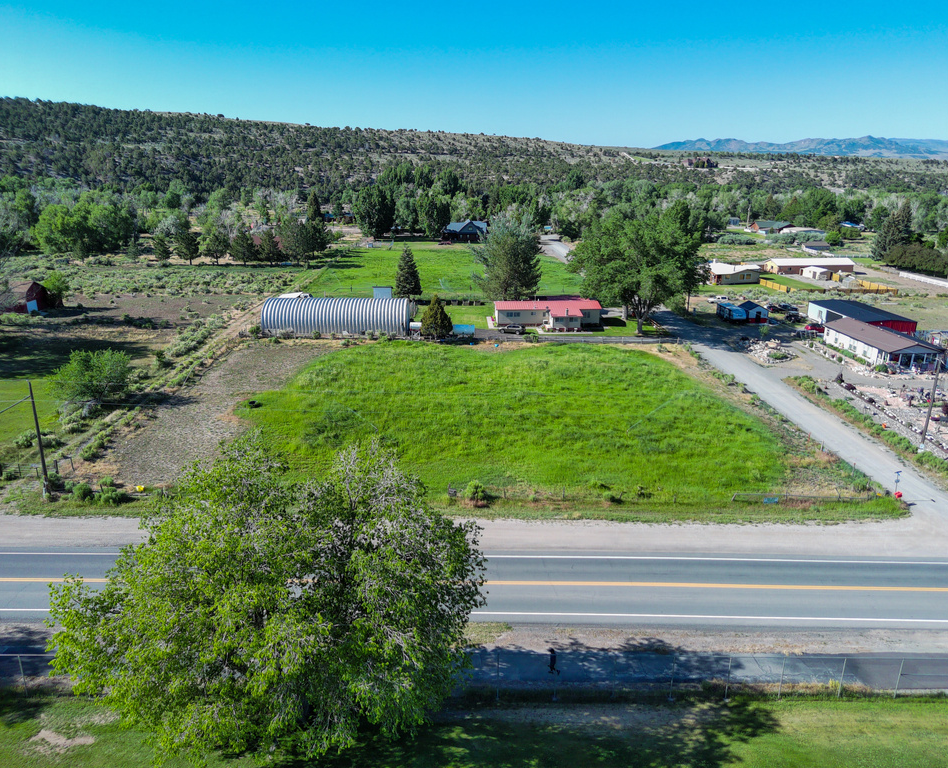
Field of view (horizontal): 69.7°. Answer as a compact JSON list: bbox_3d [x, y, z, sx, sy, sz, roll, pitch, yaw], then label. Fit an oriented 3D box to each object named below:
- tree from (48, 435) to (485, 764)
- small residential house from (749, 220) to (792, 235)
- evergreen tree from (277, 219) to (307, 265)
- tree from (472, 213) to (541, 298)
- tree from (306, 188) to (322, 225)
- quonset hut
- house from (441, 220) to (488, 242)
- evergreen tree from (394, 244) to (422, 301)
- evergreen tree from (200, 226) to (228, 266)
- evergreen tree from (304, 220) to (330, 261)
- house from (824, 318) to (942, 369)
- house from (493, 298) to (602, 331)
[{"bbox_3d":[-9.700,9.930,32.530,20.000,15.600,18.500,0,18,0],"label":"tree"},{"bbox_3d":[134.010,-71.150,308.100,15.500,4.800,9.000,0,18,-2],"label":"small residential house"},{"bbox_3d":[-53.580,-41.280,197.750,8.720,13.300,8.720,0,18,0],"label":"evergreen tree"},{"bbox_3d":[6.862,-25.382,140.070,14.000,18.000,13.000,0,17,0],"label":"tree"},{"bbox_3d":[-73.212,-79.082,309.991,7.200,17.000,7.200,0,17,0],"label":"tree"},{"bbox_3d":[-23.316,-12.662,120.430,25.000,5.400,12.000,1,17,1],"label":"quonset hut"},{"bbox_3d":[-3.014,-57.499,257.927,17.600,8.000,12.000,-1,17,-4],"label":"house"},{"bbox_3d":[-14.090,-23.790,144.630,5.950,11.550,5.950,0,18,0],"label":"evergreen tree"},{"bbox_3d":[-75.510,-39.810,196.380,7.910,10.820,7.910,0,18,0],"label":"evergreen tree"},{"bbox_3d":[-48.660,-44.290,208.450,8.400,12.250,8.400,0,18,0],"label":"evergreen tree"},{"bbox_3d":[63.950,-6.520,107.540,8.330,4.160,17.890,0,18,-3],"label":"house"},{"bbox_3d":[13.105,-13.215,124.603,18.800,4.300,12.200,0,17,0],"label":"house"}]

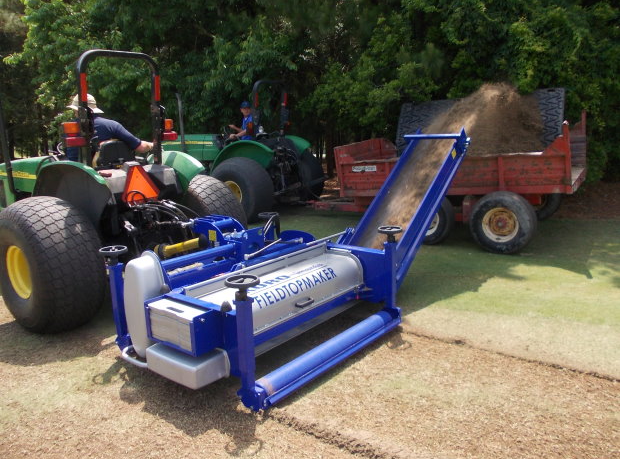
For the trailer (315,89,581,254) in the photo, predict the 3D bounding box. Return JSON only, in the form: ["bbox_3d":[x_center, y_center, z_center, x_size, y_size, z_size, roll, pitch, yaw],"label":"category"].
[{"bbox_3d":[1.743,-1.013,7.841,4.350,2.060,2.000,4,15,35],"label":"trailer"}]

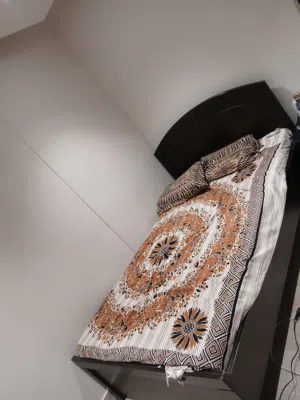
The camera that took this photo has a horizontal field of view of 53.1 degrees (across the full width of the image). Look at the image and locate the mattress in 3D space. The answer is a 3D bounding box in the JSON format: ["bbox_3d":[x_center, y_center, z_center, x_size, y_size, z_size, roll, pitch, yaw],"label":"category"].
[{"bbox_3d":[0.319,0.250,2.225,1.323,0.148,1.931,-29,18,47],"label":"mattress"}]

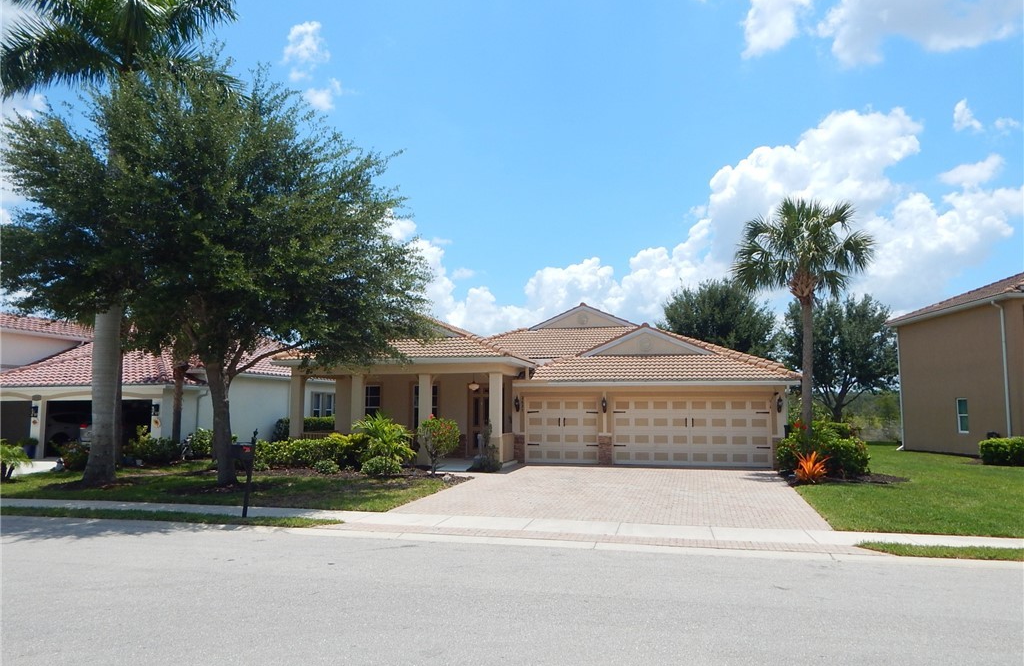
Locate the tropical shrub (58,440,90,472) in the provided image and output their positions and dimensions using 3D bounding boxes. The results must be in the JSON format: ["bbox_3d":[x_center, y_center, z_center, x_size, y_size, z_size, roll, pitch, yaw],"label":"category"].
[{"bbox_3d":[-13.067,3.659,22.137,1.020,0.930,0.950,0,-6,0],"label":"tropical shrub"}]

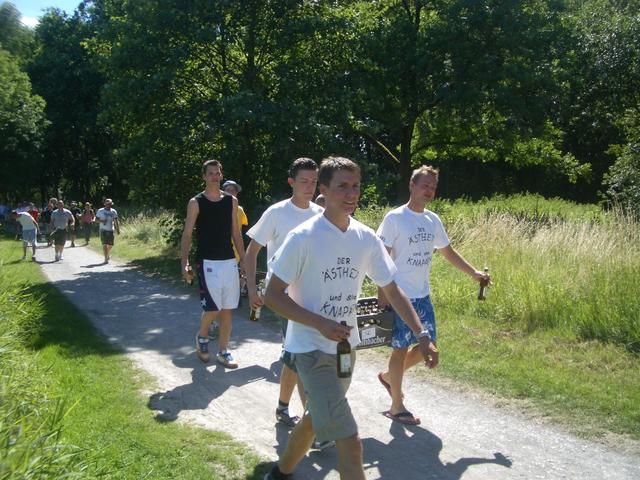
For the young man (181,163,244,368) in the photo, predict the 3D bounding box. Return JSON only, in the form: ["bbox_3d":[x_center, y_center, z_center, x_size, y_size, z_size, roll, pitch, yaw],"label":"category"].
[{"bbox_3d":[-0.992,0.210,6.030,0.590,1.870,0.450,-1,3,-22],"label":"young man"}]

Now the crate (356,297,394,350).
[{"bbox_3d":[0.300,0.596,4.620,0.400,0.265,0.300,-1,10,-20],"label":"crate"}]

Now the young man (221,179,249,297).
[{"bbox_3d":[-1.010,0.220,7.300,0.560,1.790,0.460,-1,3,-22],"label":"young man"}]

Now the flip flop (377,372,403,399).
[{"bbox_3d":[0.536,1.098,4.850,0.100,0.060,0.280,-4,47,-52],"label":"flip flop"}]

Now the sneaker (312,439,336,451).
[{"bbox_3d":[0.070,1.215,3.920,0.110,0.120,0.300,-3,-16,-42],"label":"sneaker"}]

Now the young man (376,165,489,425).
[{"bbox_3d":[0.733,0.383,4.630,0.750,1.800,0.740,-2,4,-36],"label":"young man"}]

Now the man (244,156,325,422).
[{"bbox_3d":[-0.152,0.373,4.200,0.600,1.810,0.660,-2,4,-32],"label":"man"}]

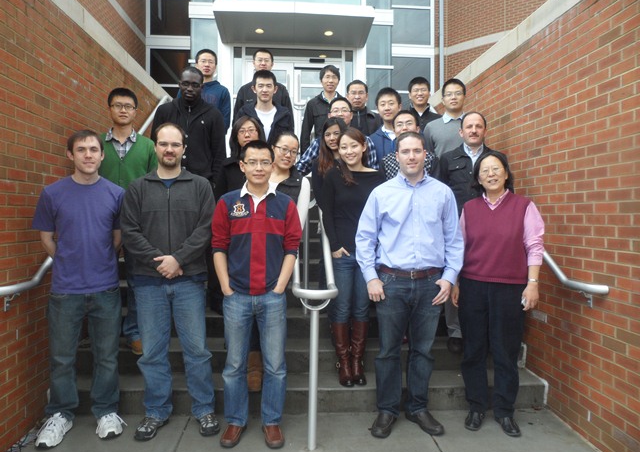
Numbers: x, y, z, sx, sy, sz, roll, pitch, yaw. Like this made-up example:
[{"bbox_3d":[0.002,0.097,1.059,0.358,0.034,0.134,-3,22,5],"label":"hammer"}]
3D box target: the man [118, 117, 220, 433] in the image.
[{"bbox_3d":[-0.906,0.319,2.921,0.570,1.870,0.370,0,1,-11],"label":"man"}]

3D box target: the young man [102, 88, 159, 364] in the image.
[{"bbox_3d":[-1.375,-0.039,3.383,0.490,1.839,0.340,0,1,-13],"label":"young man"}]

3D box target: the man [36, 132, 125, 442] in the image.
[{"bbox_3d":[-1.414,0.348,2.857,0.530,1.808,0.330,0,1,-15],"label":"man"}]

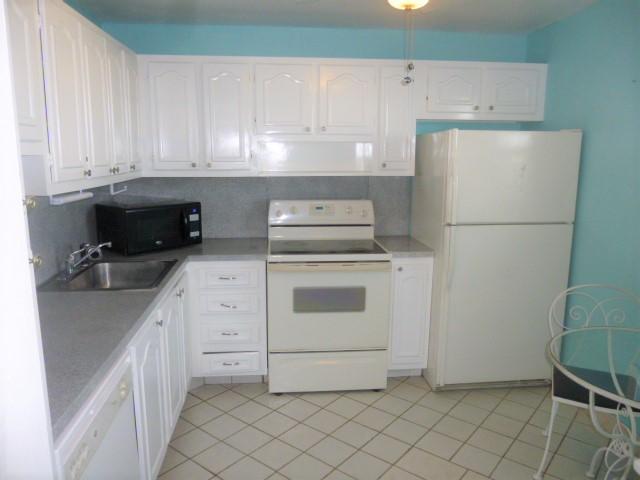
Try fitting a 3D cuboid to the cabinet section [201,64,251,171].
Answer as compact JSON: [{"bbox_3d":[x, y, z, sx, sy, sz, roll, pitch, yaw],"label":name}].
[{"bbox_3d":[-0.614,-0.818,3.144,0.304,0.684,0.312,-1,11,-6],"label":"cabinet section"}]

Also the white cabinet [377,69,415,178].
[{"bbox_3d":[0.497,-0.820,3.236,0.272,0.720,0.348,-1,11,-6],"label":"white cabinet"}]

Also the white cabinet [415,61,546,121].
[{"bbox_3d":[1.060,-1.008,3.215,0.881,0.367,0.323,-1,11,-5],"label":"white cabinet"}]

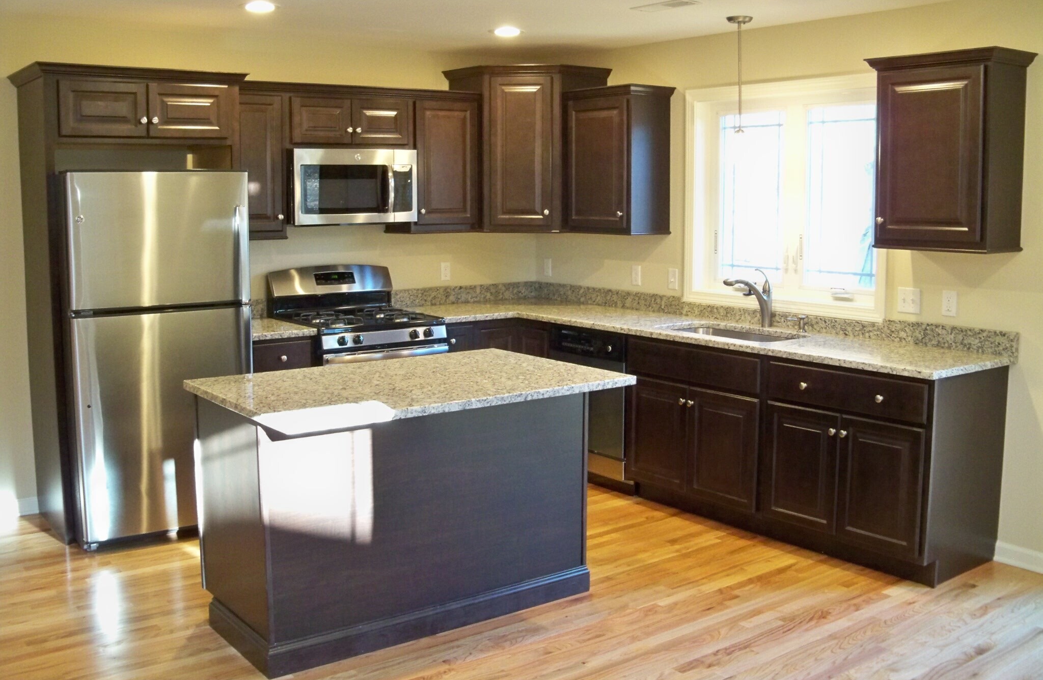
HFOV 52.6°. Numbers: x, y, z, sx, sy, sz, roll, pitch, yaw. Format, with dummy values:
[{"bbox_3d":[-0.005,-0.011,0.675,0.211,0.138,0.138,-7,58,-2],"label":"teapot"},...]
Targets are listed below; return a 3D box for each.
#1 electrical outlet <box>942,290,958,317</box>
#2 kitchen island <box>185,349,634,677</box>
[{"bbox_3d":[1.913,-0.162,4.712,0.013,0.114,0.071,-7,10,-37],"label":"electrical outlet"},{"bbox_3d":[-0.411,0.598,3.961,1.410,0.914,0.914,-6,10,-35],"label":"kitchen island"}]

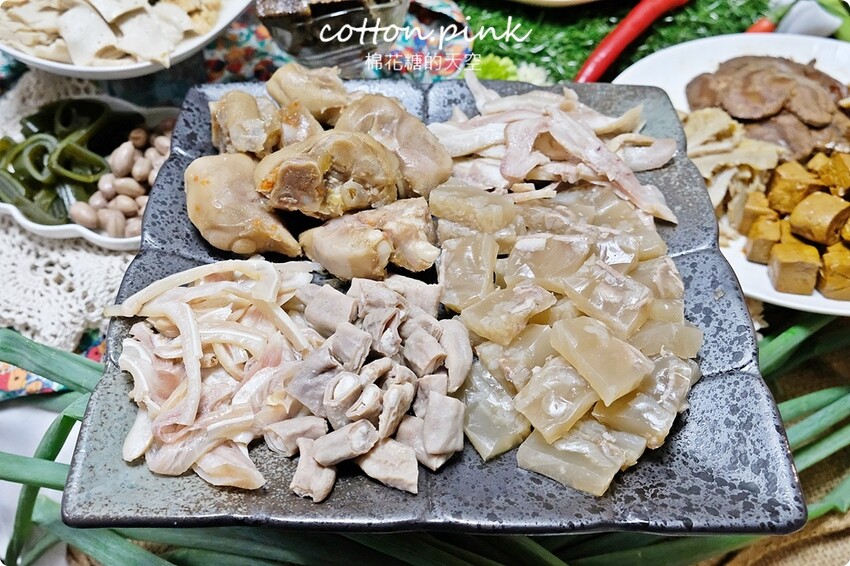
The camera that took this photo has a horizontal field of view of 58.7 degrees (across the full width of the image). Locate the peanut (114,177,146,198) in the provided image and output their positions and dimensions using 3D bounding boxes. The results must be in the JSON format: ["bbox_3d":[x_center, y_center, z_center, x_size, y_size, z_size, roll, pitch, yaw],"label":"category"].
[{"bbox_3d":[-0.157,-0.051,0.400,0.019,0.010,0.010,16,54,12],"label":"peanut"}]

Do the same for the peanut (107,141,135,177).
[{"bbox_3d":[-0.164,-0.067,0.408,0.012,0.011,0.021,16,68,12],"label":"peanut"}]

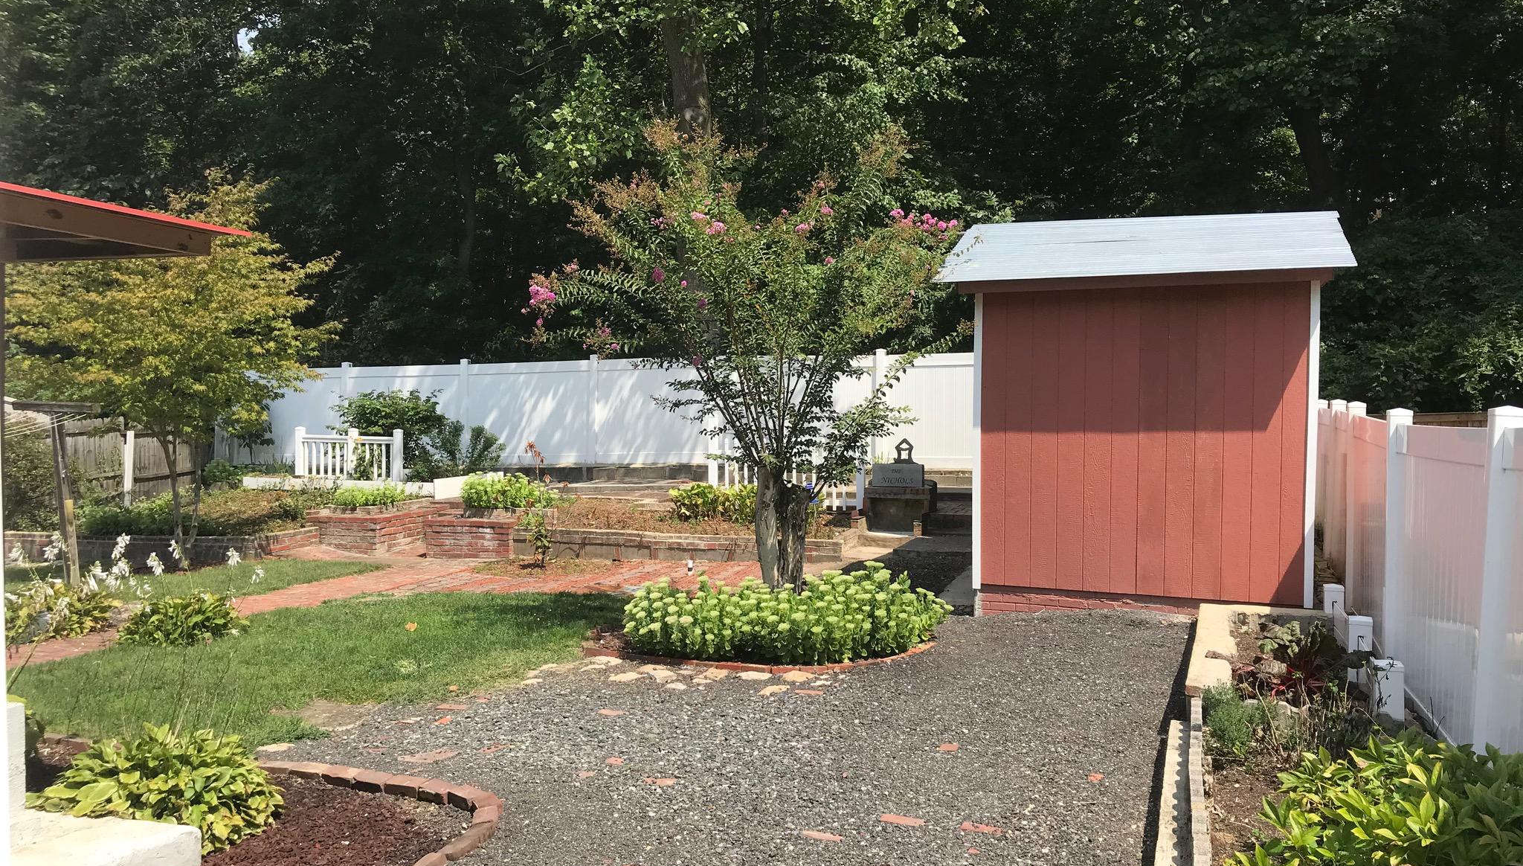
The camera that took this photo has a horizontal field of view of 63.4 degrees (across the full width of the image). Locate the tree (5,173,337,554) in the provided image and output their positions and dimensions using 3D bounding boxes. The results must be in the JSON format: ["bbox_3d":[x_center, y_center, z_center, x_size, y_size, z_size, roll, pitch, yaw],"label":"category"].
[{"bbox_3d":[-6.530,-0.756,13.700,3.800,4.350,3.600,0,2,0],"label":"tree"}]

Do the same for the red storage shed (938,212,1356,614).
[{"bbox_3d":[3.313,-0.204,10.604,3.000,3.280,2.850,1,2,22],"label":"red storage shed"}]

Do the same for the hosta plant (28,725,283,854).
[{"bbox_3d":[-2.598,1.462,5.300,1.050,0.420,0.920,0,2,0],"label":"hosta plant"}]

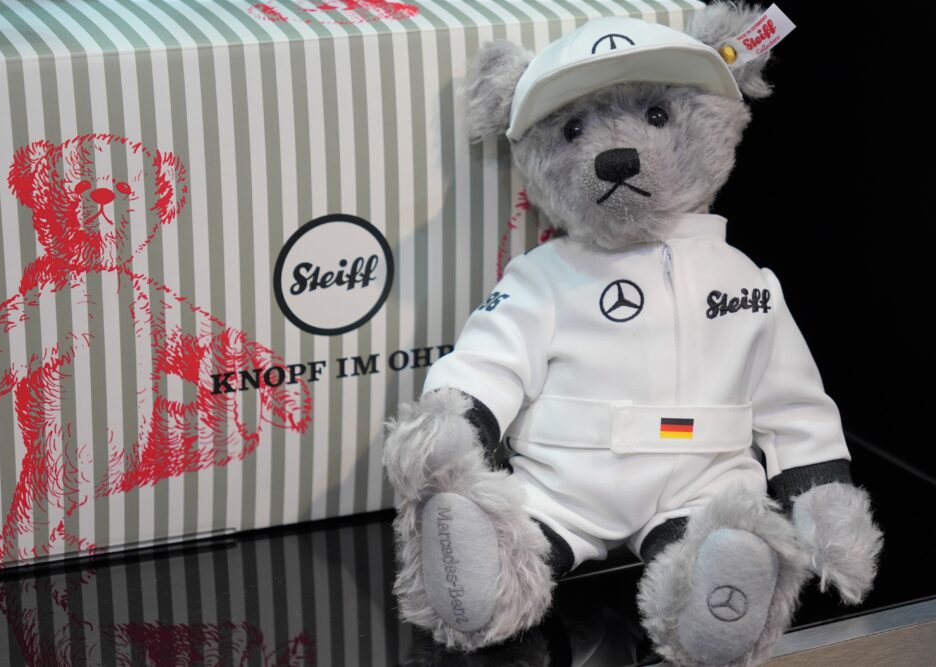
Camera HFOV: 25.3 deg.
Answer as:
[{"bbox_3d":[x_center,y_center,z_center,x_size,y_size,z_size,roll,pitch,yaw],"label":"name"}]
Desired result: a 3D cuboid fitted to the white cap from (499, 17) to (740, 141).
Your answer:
[{"bbox_3d":[0.063,-0.110,0.870,0.098,0.056,0.105,-9,-15,3],"label":"white cap"}]

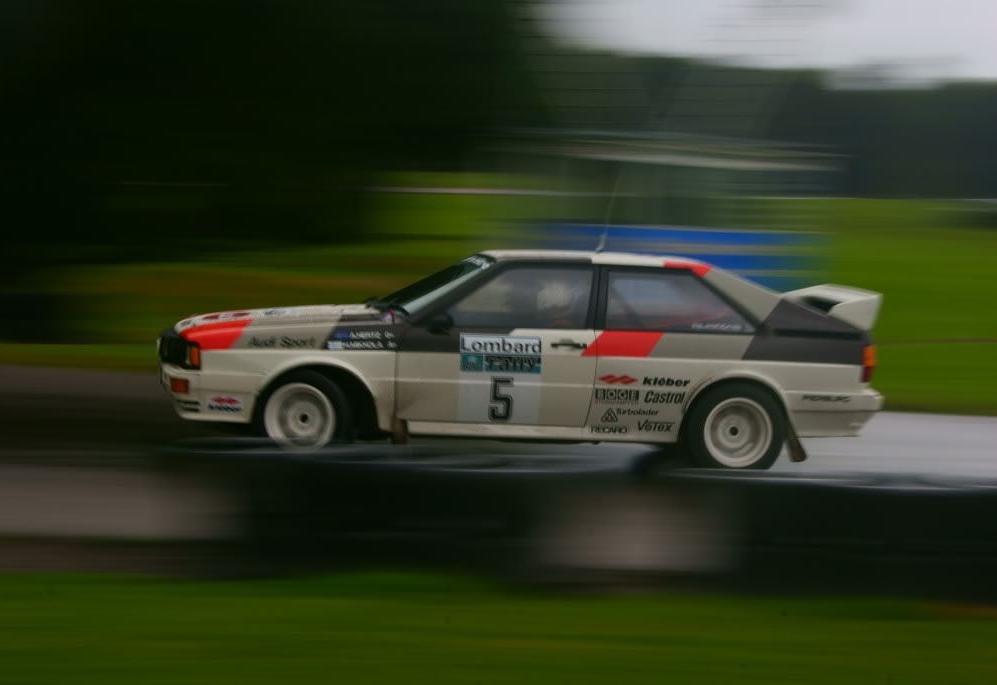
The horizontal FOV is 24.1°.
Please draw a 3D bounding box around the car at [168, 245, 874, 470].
[{"bbox_3d":[0.075,0.064,14.450,4.390,1.340,1.730,2,3,-12],"label":"car"}]

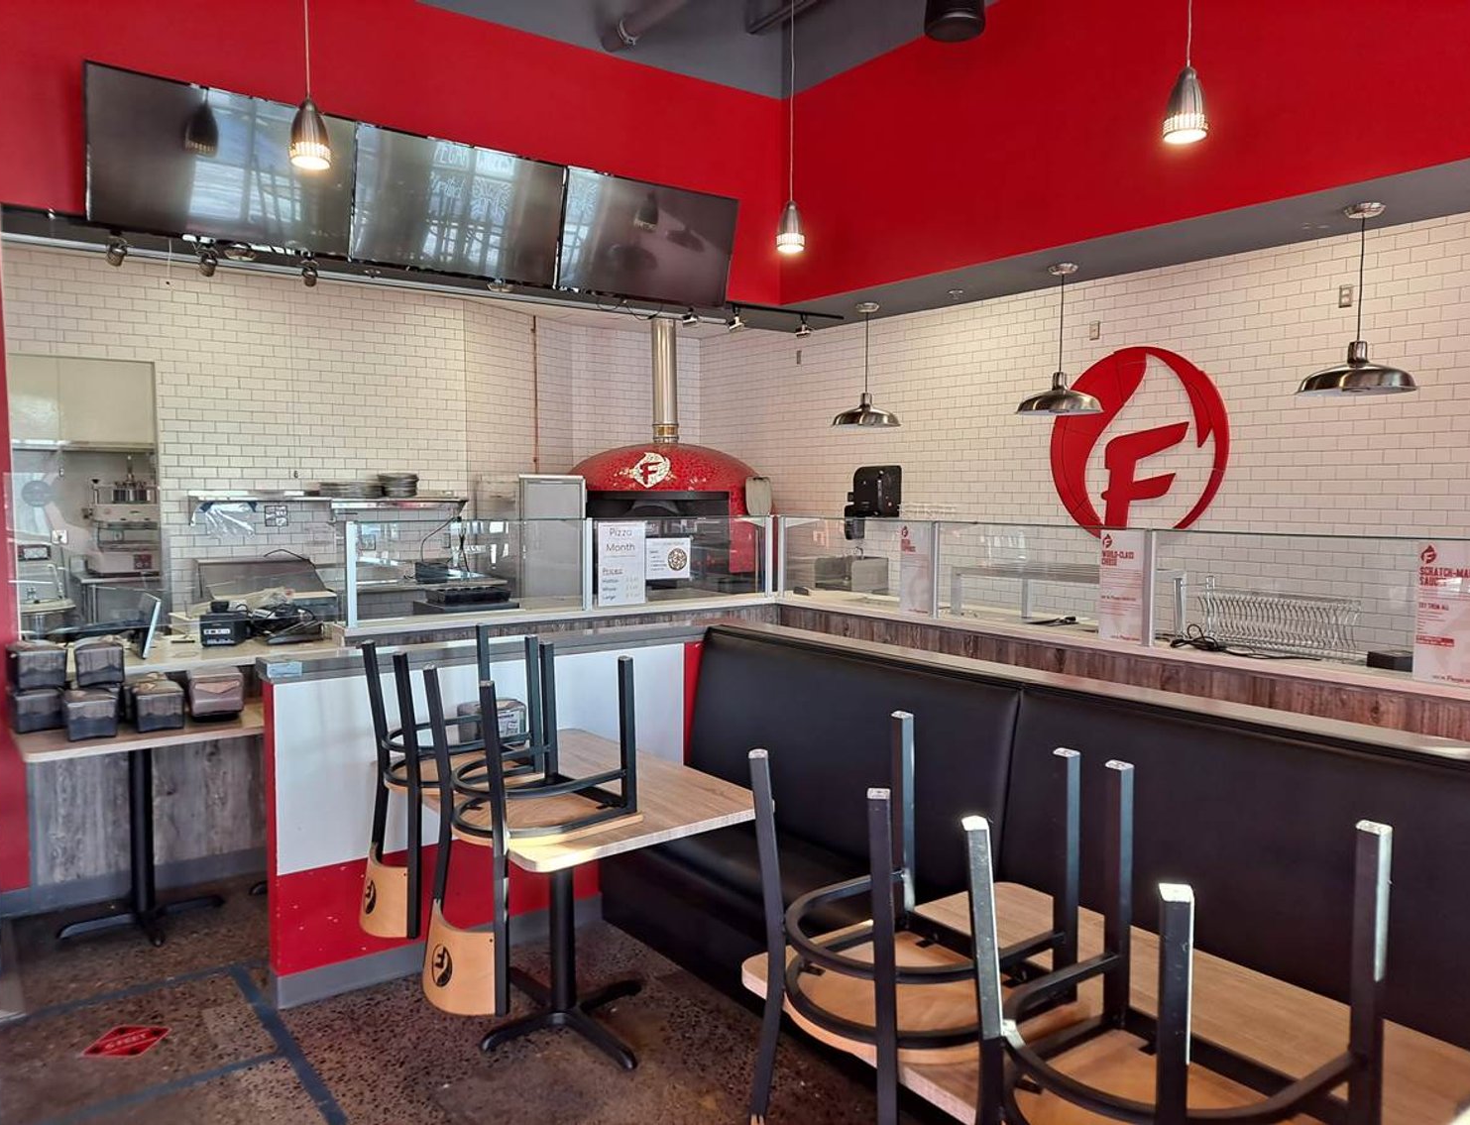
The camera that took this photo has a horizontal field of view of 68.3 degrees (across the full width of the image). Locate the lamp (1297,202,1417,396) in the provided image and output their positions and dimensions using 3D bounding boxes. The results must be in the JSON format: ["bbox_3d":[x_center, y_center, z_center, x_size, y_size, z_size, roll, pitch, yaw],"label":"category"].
[{"bbox_3d":[3.010,-1.255,5.204,0.495,0.865,0.495,-2,5,-36],"label":"lamp"}]

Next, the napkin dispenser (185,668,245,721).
[{"bbox_3d":[-2.031,0.511,4.239,0.170,0.180,0.170,-3,5,-36],"label":"napkin dispenser"}]

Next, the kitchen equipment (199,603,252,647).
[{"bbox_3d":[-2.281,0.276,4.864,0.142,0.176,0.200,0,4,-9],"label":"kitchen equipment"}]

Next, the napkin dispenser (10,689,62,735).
[{"bbox_3d":[-2.595,0.537,4.046,0.150,0.150,0.180,-3,5,-36],"label":"napkin dispenser"}]

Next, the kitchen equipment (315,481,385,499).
[{"bbox_3d":[-2.751,-0.518,7.720,0.460,0.125,0.340,-3,5,-36],"label":"kitchen equipment"}]

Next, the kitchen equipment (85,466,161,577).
[{"bbox_3d":[-4.851,-0.334,8.649,0.460,0.880,0.580,-2,5,-36],"label":"kitchen equipment"}]

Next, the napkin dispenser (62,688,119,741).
[{"bbox_3d":[-2.334,0.546,3.921,0.150,0.150,0.190,-3,5,-36],"label":"napkin dispenser"}]

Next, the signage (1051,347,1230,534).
[{"bbox_3d":[2.446,-0.693,6.636,0.040,1.225,1.235,-2,5,-36],"label":"signage"}]

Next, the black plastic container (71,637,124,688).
[{"bbox_3d":[-2.406,0.374,4.104,0.153,0.148,0.195,-2,5,-36],"label":"black plastic container"}]

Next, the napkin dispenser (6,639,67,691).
[{"bbox_3d":[-2.610,0.388,4.074,0.150,0.150,0.180,-3,5,-36],"label":"napkin dispenser"}]

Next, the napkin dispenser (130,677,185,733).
[{"bbox_3d":[-2.136,0.530,4.002,0.158,0.152,0.195,-2,4,-30],"label":"napkin dispenser"}]

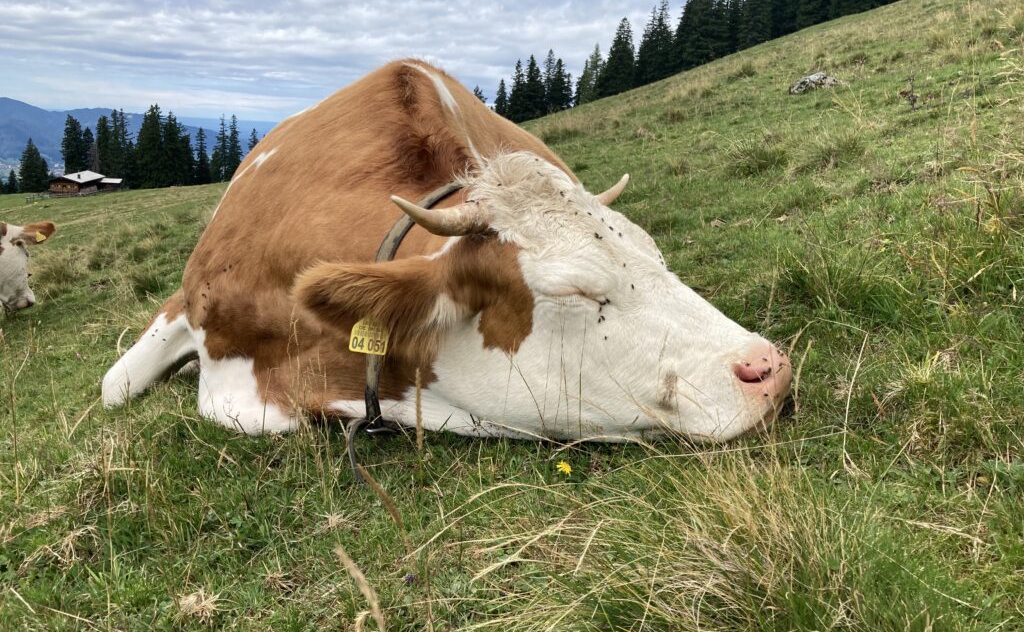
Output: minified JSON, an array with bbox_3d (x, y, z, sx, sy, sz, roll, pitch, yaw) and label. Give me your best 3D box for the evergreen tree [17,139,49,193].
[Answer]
[{"bbox_3d":[-68.218,-21.483,118.000,4.331,7.166,4.331,3,13,0],"label":"evergreen tree"}]

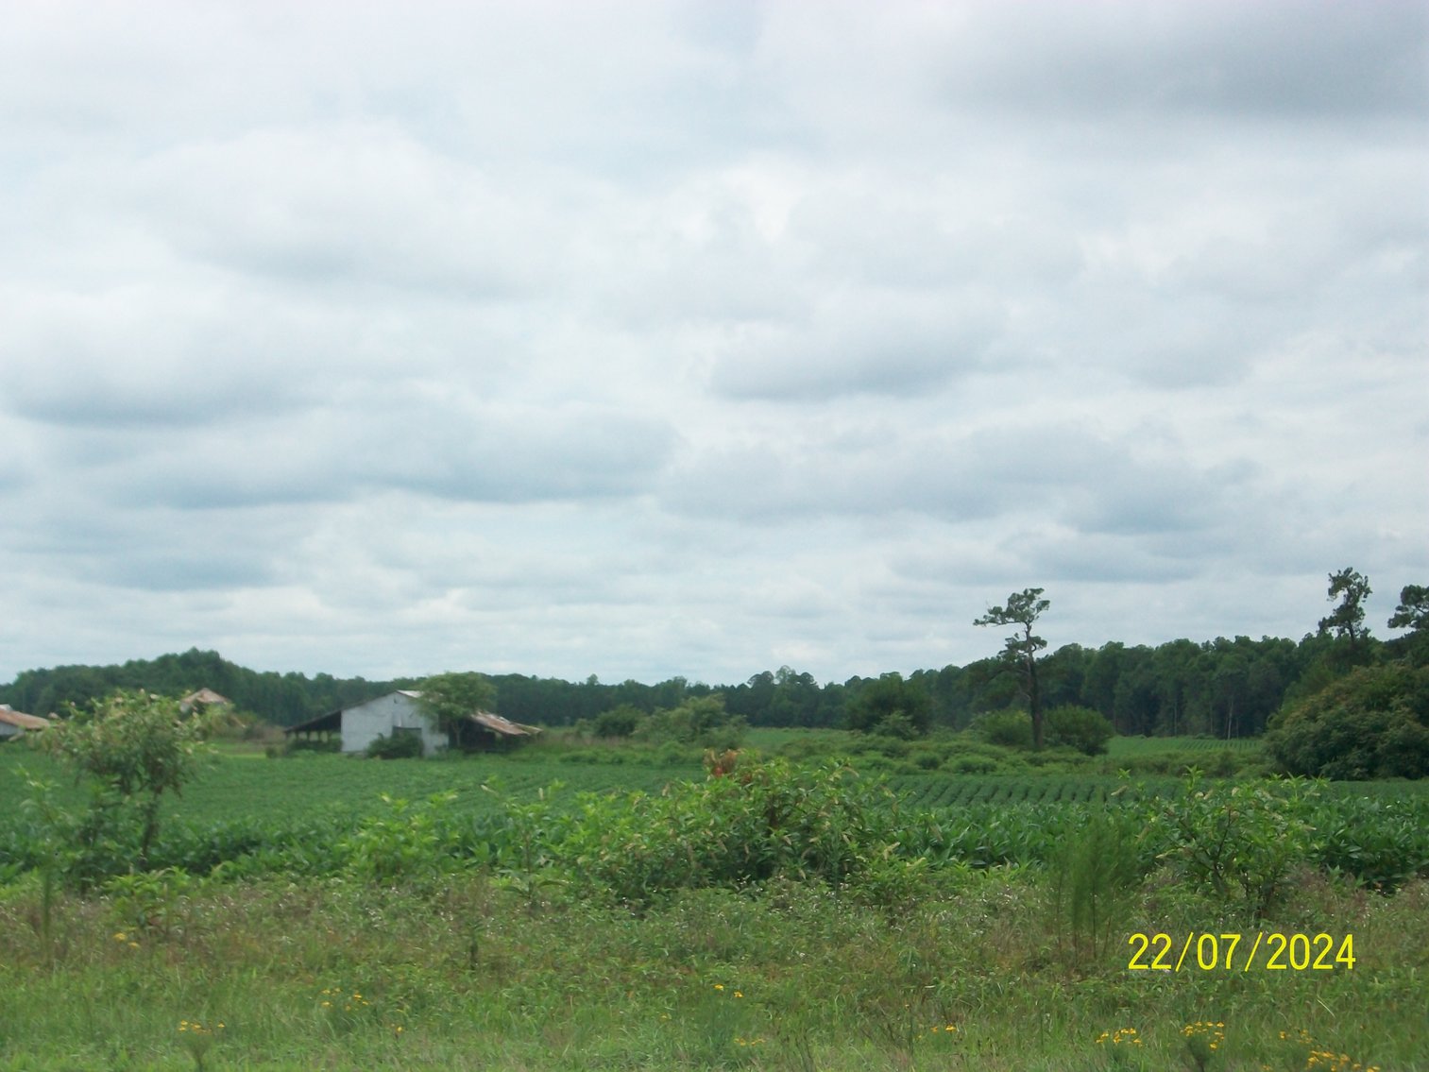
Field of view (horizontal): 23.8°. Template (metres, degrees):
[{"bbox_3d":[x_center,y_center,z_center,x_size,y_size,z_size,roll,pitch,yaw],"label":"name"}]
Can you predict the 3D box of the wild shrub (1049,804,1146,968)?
[{"bbox_3d":[2.262,2.065,20.000,0.560,0.960,0.500,0,-3,0],"label":"wild shrub"}]

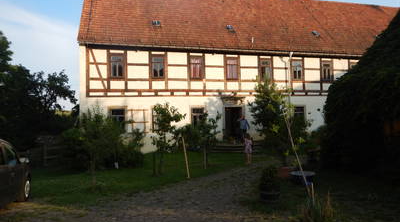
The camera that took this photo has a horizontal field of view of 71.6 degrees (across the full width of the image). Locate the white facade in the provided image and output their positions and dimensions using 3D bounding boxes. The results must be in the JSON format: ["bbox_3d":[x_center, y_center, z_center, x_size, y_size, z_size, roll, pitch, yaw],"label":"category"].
[{"bbox_3d":[2.594,-0.673,17.458,18.729,5.986,0.500,-1,-2,-15],"label":"white facade"}]

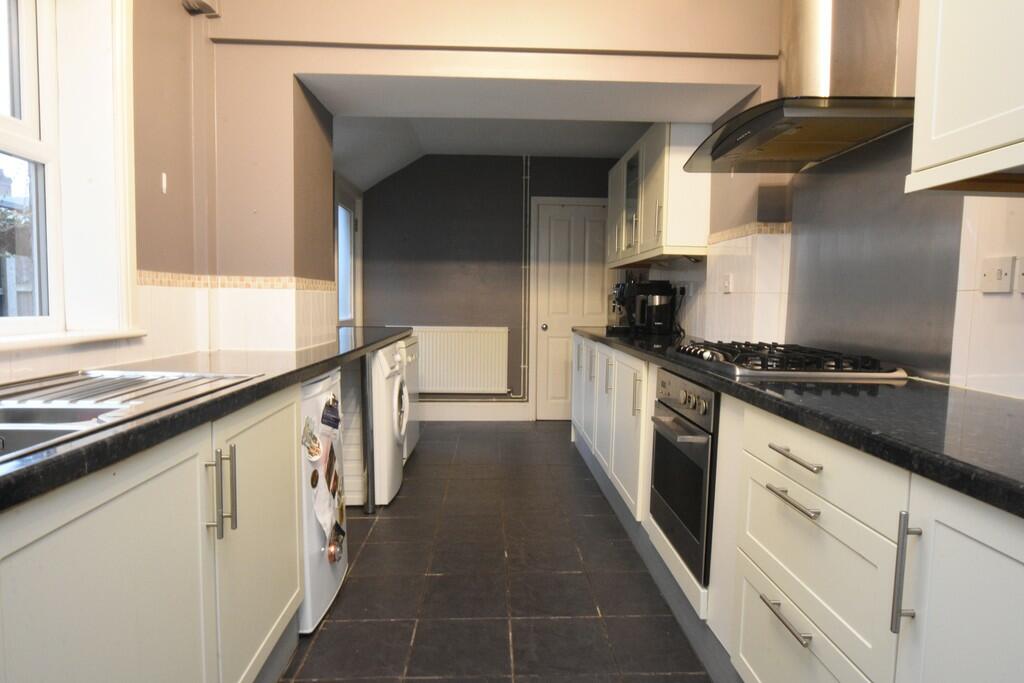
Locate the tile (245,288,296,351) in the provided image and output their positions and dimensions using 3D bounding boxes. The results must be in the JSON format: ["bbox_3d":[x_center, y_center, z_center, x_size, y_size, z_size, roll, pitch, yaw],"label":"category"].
[{"bbox_3d":[-0.989,-0.090,2.224,0.204,0.253,0.010,0,4,-2],"label":"tile"}]

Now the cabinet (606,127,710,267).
[{"bbox_3d":[0.910,-0.863,3.439,0.310,0.735,1.324,0,4,-2],"label":"cabinet"}]

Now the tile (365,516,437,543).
[{"bbox_3d":[-0.535,0.941,2.701,0.330,0.010,0.294,0,5,-2],"label":"tile"}]

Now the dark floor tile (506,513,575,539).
[{"bbox_3d":[0.132,0.949,2.716,0.336,0.010,0.298,0,5,-2],"label":"dark floor tile"}]

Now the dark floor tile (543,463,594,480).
[{"bbox_3d":[0.407,0.875,3.621,0.304,0.010,0.313,0,5,-2],"label":"dark floor tile"}]

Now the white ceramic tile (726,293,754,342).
[{"bbox_3d":[1.062,-0.094,2.529,0.008,0.264,0.275,0,5,-2],"label":"white ceramic tile"}]

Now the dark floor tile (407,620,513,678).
[{"bbox_3d":[-0.168,1.024,1.811,0.333,0.010,0.298,0,5,-2],"label":"dark floor tile"}]

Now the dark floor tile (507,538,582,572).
[{"bbox_3d":[0.138,0.968,2.416,0.331,0.010,0.311,0,4,-2],"label":"dark floor tile"}]

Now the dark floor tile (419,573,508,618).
[{"bbox_3d":[-0.181,0.992,2.111,0.330,0.010,0.320,0,5,-2],"label":"dark floor tile"}]

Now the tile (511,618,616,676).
[{"bbox_3d":[0.161,1.019,1.815,0.330,0.010,0.303,0,5,-2],"label":"tile"}]

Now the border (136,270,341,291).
[{"bbox_3d":[-1.139,-0.261,2.425,0.415,0.061,1.030,0,5,-2],"label":"border"}]

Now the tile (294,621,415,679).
[{"bbox_3d":[-0.497,1.010,1.777,0.331,0.010,0.305,0,4,-2],"label":"tile"}]

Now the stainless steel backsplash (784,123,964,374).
[{"bbox_3d":[1.213,-0.296,1.914,0.008,0.769,0.861,0,5,-2],"label":"stainless steel backsplash"}]

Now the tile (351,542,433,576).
[{"bbox_3d":[-0.523,0.965,2.406,0.330,0.010,0.298,0,5,-2],"label":"tile"}]

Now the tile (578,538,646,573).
[{"bbox_3d":[0.452,0.976,2.431,0.281,0.010,0.298,0,5,-2],"label":"tile"}]

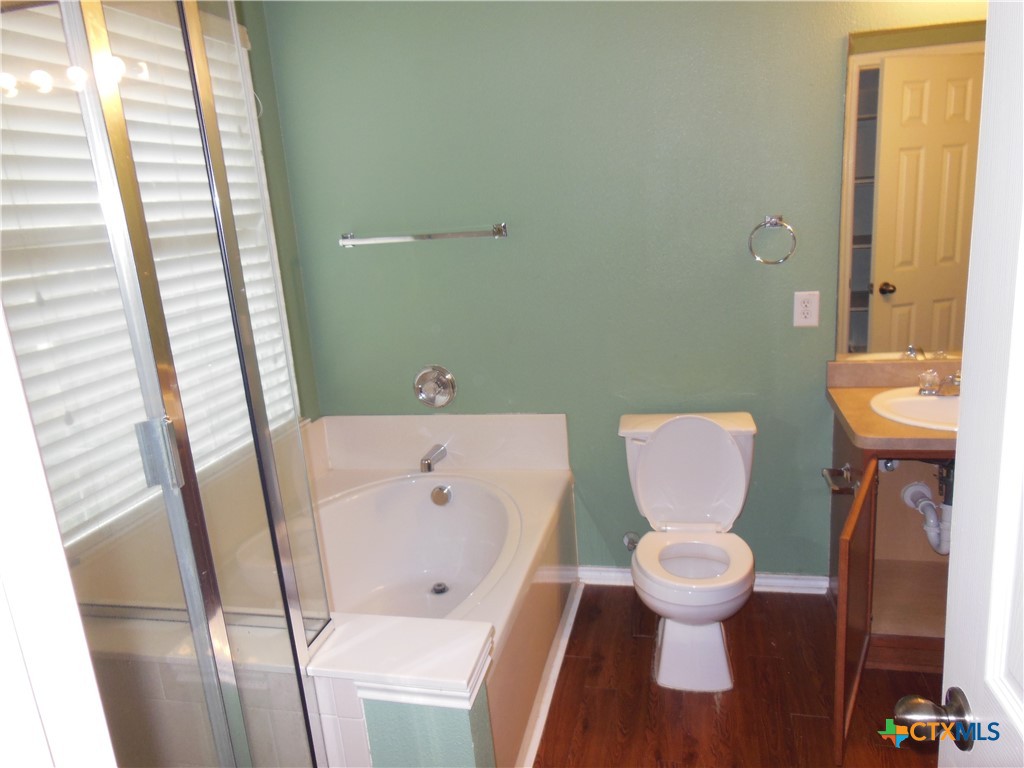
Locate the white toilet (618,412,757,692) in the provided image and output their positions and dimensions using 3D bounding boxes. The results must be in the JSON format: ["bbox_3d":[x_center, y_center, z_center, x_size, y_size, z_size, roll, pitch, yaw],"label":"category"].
[{"bbox_3d":[0.584,0.523,2.463,0.467,0.755,0.720,-1,14,14],"label":"white toilet"}]

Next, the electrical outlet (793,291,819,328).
[{"bbox_3d":[1.014,-0.256,2.544,0.079,0.121,0.012,-1,14,14],"label":"electrical outlet"}]

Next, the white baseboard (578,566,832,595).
[{"bbox_3d":[0.727,0.762,2.877,0.937,0.076,0.020,-1,14,14],"label":"white baseboard"}]

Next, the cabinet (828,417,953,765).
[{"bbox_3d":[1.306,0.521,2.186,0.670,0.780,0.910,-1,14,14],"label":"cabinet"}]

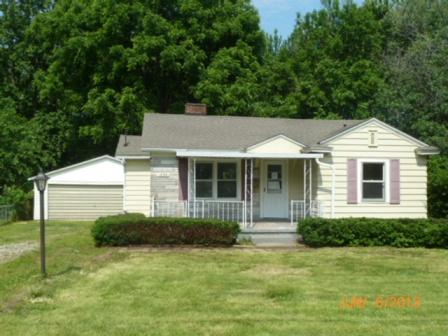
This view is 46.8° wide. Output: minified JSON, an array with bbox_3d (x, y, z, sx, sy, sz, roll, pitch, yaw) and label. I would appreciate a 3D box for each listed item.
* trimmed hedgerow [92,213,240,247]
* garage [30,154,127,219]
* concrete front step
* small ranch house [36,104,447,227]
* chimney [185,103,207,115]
[{"bbox_3d":[-1.761,1.925,16.041,4.420,0.900,0.950,1,-2,-9],"label":"trimmed hedgerow"},{"bbox_3d":[-7.443,1.203,32.209,7.400,3.680,6.800,1,-2,-9],"label":"garage"},{"bbox_3d":[1.473,2.269,16.821,1.980,0.400,0.500,1,-2,-9],"label":"concrete front step"},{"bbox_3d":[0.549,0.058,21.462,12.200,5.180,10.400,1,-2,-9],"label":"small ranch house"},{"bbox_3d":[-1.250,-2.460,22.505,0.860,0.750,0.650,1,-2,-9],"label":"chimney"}]

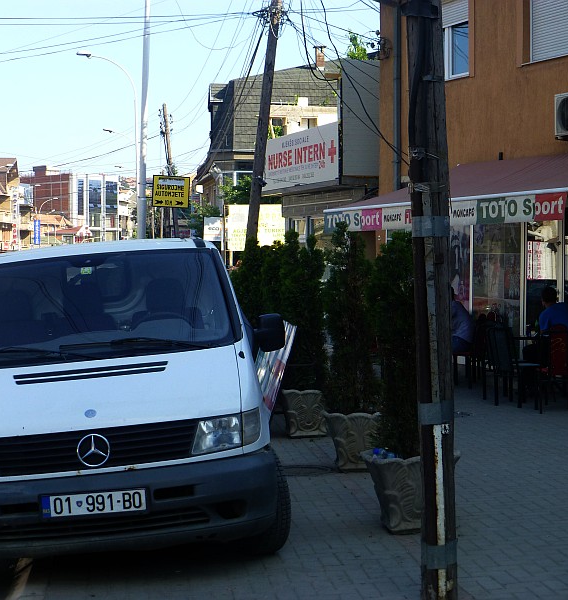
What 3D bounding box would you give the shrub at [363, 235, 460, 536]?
[{"bbox_3d":[0.764,0.473,8.116,0.560,1.800,0.560,0,2,-6],"label":"shrub"}]

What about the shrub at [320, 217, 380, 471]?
[{"bbox_3d":[0.524,0.349,10.414,0.500,1.920,0.500,0,2,-6],"label":"shrub"}]

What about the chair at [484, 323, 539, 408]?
[{"bbox_3d":[2.610,0.714,15.076,0.520,0.930,0.450,-1,2,-43],"label":"chair"}]

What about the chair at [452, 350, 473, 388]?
[{"bbox_3d":[2.356,0.648,17.425,0.520,0.930,0.450,0,2,15],"label":"chair"}]

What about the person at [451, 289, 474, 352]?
[{"bbox_3d":[2.149,0.456,17.320,0.750,1.320,0.500,0,2,15],"label":"person"}]

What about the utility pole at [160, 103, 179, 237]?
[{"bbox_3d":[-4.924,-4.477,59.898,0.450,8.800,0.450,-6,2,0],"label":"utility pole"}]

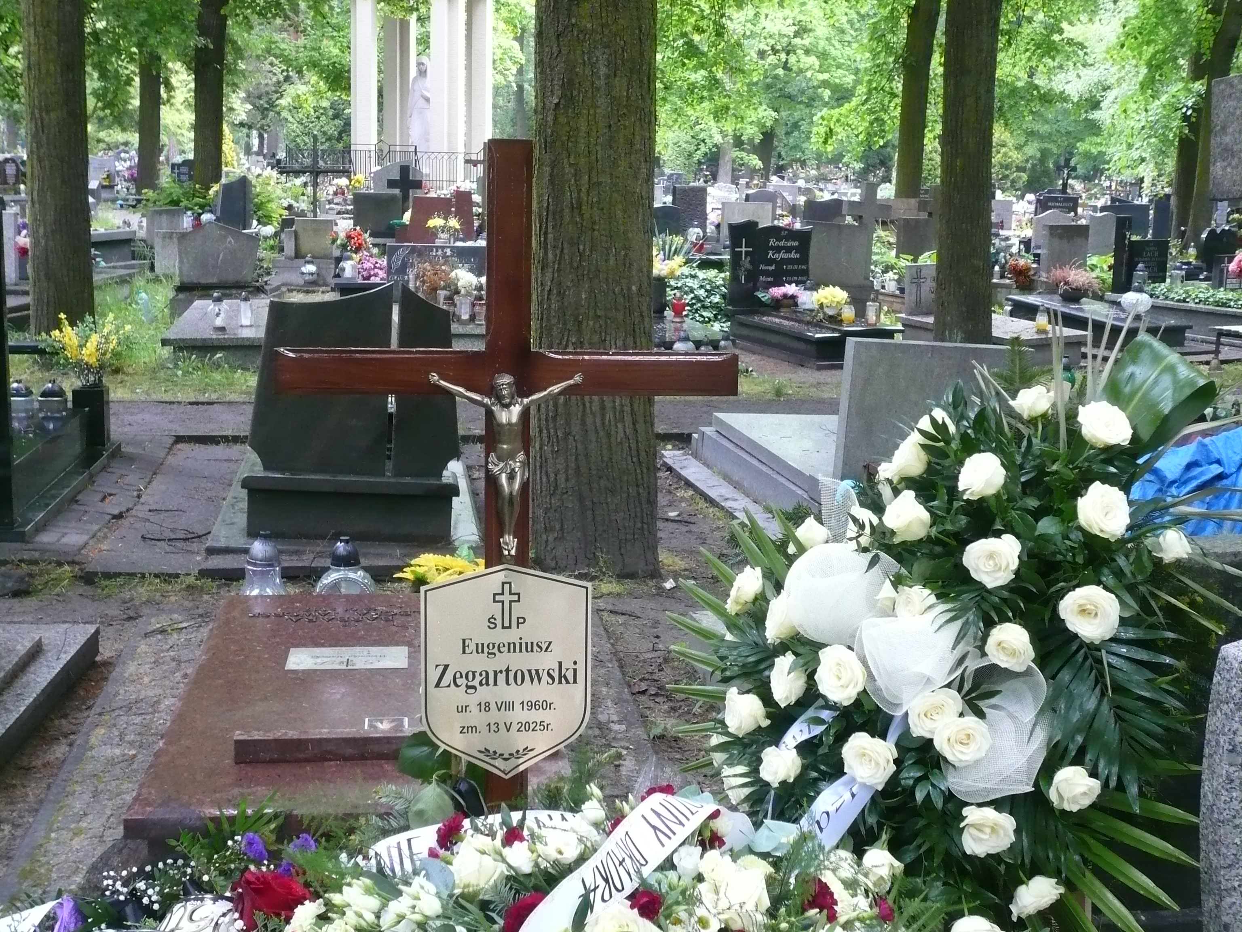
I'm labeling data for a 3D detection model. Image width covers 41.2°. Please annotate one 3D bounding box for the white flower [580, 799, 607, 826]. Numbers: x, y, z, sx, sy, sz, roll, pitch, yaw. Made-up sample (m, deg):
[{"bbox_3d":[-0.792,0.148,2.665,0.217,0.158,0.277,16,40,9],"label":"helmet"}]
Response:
[{"bbox_3d":[-0.043,0.537,2.560,0.041,0.040,0.041,1,11,0],"label":"white flower"}]

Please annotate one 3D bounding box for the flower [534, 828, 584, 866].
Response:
[{"bbox_3d":[-0.093,0.576,2.500,0.074,0.046,0.066,1,11,0],"label":"flower"}]

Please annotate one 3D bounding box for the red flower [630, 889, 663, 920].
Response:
[{"bbox_3d":[0.033,0.580,2.180,0.044,0.036,0.039,1,10,0],"label":"red flower"}]

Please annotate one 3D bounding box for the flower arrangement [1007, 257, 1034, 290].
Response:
[{"bbox_3d":[4.306,-2.077,17.800,0.260,0.340,0.260,0,10,-5],"label":"flower arrangement"}]

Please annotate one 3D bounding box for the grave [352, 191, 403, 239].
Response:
[{"bbox_3d":[-3.911,-4.027,26.500,0.780,0.780,0.120,0,11,-8],"label":"grave"}]

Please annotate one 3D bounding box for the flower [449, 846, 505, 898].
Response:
[{"bbox_3d":[-0.200,0.564,2.300,0.075,0.062,0.068,1,10,0],"label":"flower"}]

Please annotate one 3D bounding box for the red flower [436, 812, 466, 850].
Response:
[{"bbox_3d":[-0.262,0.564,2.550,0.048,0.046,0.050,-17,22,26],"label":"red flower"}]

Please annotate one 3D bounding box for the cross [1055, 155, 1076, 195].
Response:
[{"bbox_3d":[8.905,-5.811,33.000,0.410,0.850,0.130,-1,11,-9],"label":"cross"}]

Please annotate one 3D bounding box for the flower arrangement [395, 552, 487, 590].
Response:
[{"bbox_3d":[-0.583,0.373,5.400,0.320,0.180,0.260,0,10,-5],"label":"flower arrangement"}]

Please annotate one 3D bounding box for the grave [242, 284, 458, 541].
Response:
[{"bbox_3d":[-1.033,-0.199,6.310,0.800,0.960,0.280,2,11,-10],"label":"grave"}]

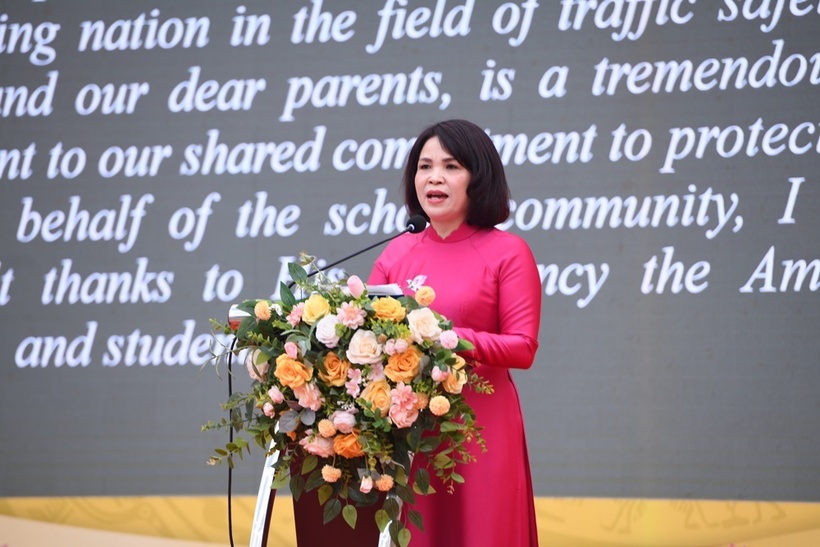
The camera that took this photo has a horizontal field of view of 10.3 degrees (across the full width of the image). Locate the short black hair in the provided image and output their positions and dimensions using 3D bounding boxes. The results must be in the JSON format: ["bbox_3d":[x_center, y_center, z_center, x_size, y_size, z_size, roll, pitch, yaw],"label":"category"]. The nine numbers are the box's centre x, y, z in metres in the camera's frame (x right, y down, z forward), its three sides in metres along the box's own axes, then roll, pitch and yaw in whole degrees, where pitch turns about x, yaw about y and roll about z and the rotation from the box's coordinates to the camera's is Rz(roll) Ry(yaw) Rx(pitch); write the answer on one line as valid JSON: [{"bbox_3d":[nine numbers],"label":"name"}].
[{"bbox_3d":[0.103,-0.224,10.100,0.225,0.240,0.225,-1,-3,25],"label":"short black hair"}]

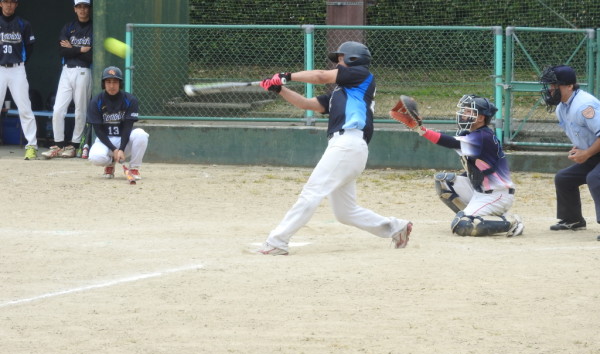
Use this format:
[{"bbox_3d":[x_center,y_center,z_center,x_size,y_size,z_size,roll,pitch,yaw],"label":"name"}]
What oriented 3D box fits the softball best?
[{"bbox_3d":[-1.297,-0.915,24.500,0.097,0.097,0.097,0,4,0],"label":"softball"}]

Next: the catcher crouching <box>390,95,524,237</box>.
[{"bbox_3d":[1.347,-0.100,28.208,0.880,1.135,0.660,0,4,-6],"label":"catcher crouching"}]

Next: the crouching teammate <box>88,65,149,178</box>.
[{"bbox_3d":[-1.819,-0.548,34.560,0.620,1.098,0.740,0,4,-1],"label":"crouching teammate"}]

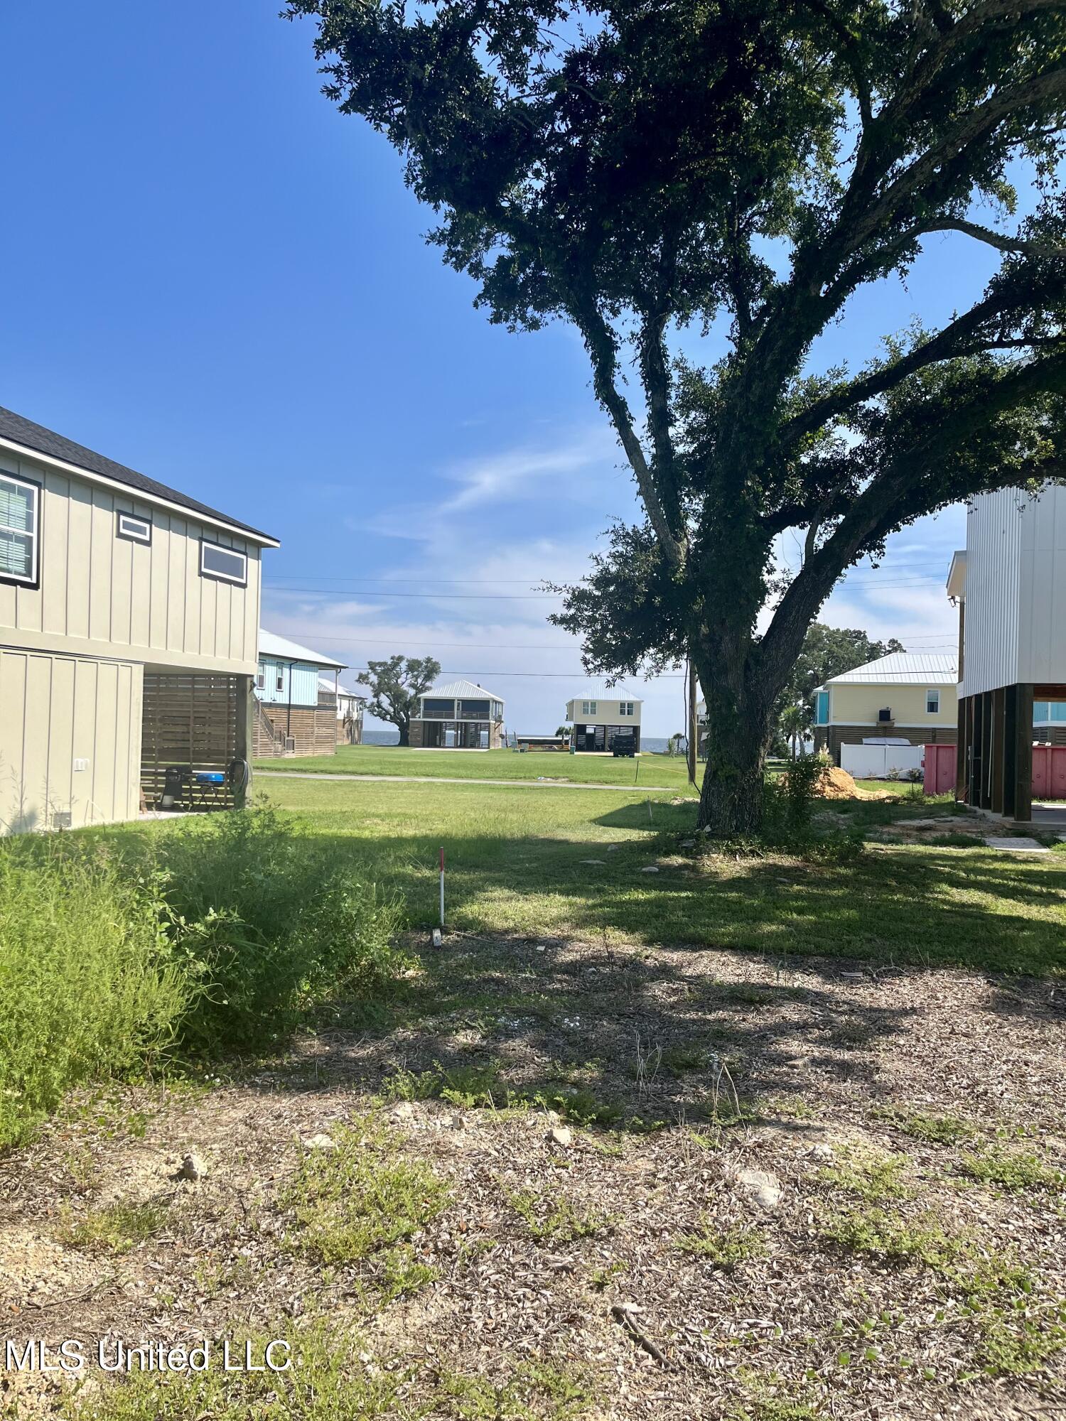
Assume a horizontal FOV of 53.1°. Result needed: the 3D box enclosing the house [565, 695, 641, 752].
[{"bbox_3d":[7.190,0.725,111.000,7.300,7.750,12.000,2,-1,-2],"label":"house"}]

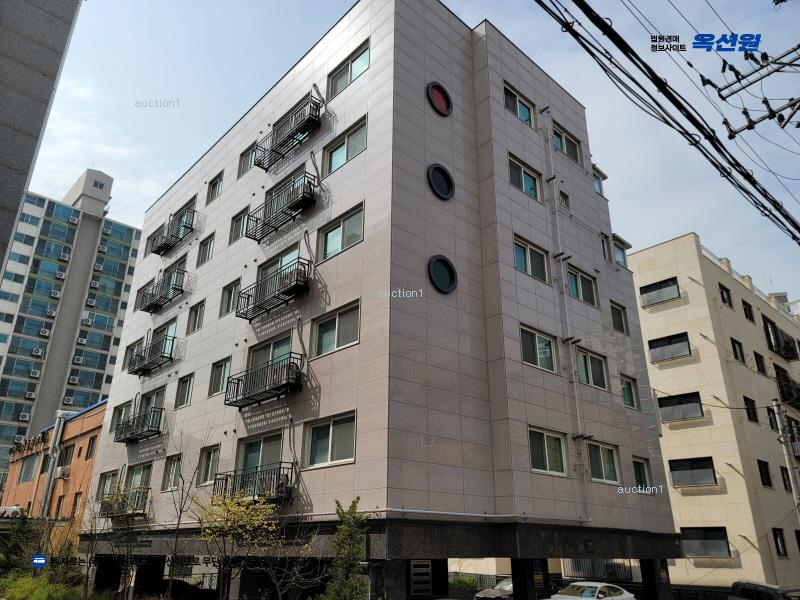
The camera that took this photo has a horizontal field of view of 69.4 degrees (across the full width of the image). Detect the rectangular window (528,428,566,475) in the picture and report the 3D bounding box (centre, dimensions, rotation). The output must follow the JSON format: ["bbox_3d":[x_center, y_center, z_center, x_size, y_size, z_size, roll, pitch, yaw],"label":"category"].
[{"bbox_3d":[3.867,4.009,15.181,1.758,1.113,0.150,20,-28,-39],"label":"rectangular window"}]

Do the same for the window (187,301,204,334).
[{"bbox_3d":[-7.667,0.695,21.972,0.150,1.130,1.292,20,-30,-39],"label":"window"}]

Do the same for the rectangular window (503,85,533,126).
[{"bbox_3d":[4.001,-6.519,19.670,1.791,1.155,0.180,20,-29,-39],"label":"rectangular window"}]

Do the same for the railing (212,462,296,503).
[{"bbox_3d":[-3.937,4.969,15.366,0.461,0.883,3.407,20,-29,-39],"label":"railing"}]

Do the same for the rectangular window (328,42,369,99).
[{"bbox_3d":[-1.544,-7.037,17.926,0.150,1.166,2.089,20,-28,-39],"label":"rectangular window"}]

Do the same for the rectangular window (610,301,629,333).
[{"bbox_3d":[7.660,0.663,20.344,1.098,1.062,0.150,20,-30,-39],"label":"rectangular window"}]

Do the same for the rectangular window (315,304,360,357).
[{"bbox_3d":[-1.646,0.816,14.881,0.150,1.187,2.101,20,-29,-39],"label":"rectangular window"}]

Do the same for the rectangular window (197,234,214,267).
[{"bbox_3d":[-7.548,-1.904,22.767,0.150,1.172,1.302,20,-28,-39],"label":"rectangular window"}]

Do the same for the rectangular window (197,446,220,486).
[{"bbox_3d":[-5.924,5.168,18.070,0.150,1.187,1.353,20,-29,-39],"label":"rectangular window"}]

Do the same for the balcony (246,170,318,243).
[{"bbox_3d":[-3.847,-2.911,18.567,0.461,0.906,3.407,20,-29,-39],"label":"balcony"}]

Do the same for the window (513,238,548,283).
[{"bbox_3d":[3.899,-1.146,17.208,1.758,1.113,0.150,20,-28,-39],"label":"window"}]

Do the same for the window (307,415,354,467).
[{"bbox_3d":[-1.655,3.382,13.761,0.150,1.162,2.054,20,-30,-39],"label":"window"}]

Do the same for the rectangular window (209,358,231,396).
[{"bbox_3d":[-5.819,2.569,18.930,0.150,1.171,1.279,20,-28,-39],"label":"rectangular window"}]

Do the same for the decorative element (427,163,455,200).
[{"bbox_3d":[1.159,-3.285,16.164,1.109,1.109,0.150,20,-30,-39],"label":"decorative element"}]

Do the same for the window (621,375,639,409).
[{"bbox_3d":[7.612,3.101,19.273,1.012,1.052,0.150,20,-30,-39],"label":"window"}]

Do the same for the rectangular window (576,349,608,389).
[{"bbox_3d":[5.970,2.204,17.986,1.755,1.128,0.150,20,-28,-39],"label":"rectangular window"}]

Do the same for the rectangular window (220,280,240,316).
[{"bbox_3d":[-5.869,-0.063,20.239,0.150,1.187,1.353,20,-29,-39],"label":"rectangular window"}]

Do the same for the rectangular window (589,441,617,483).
[{"bbox_3d":[5.905,4.768,16.848,1.665,1.110,0.150,20,-30,-39],"label":"rectangular window"}]

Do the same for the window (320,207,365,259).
[{"bbox_3d":[-1.591,-1.776,16.038,0.180,1.189,2.171,20,-29,-39],"label":"window"}]

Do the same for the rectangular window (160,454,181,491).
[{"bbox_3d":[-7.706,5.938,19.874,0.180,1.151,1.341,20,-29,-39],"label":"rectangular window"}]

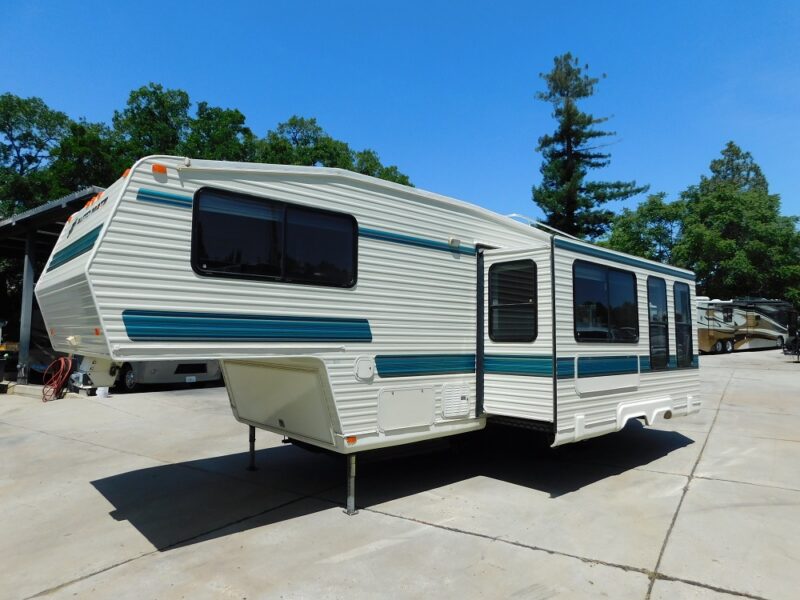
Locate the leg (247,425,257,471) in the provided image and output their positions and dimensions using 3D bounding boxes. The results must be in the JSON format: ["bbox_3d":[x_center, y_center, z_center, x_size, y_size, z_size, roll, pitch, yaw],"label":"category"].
[{"bbox_3d":[-1.957,1.949,7.061,0.100,0.580,0.100,4,-6,-42],"label":"leg"}]

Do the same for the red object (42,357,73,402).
[{"bbox_3d":[-9.007,2.091,13.977,0.789,1.210,0.400,3,-5,-32],"label":"red object"}]

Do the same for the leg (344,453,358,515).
[{"bbox_3d":[-0.488,1.839,5.356,0.100,0.580,0.100,4,-6,-42],"label":"leg"}]

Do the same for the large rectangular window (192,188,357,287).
[{"bbox_3d":[-1.068,-0.530,4.934,1.699,0.753,0.070,4,-6,-42],"label":"large rectangular window"}]

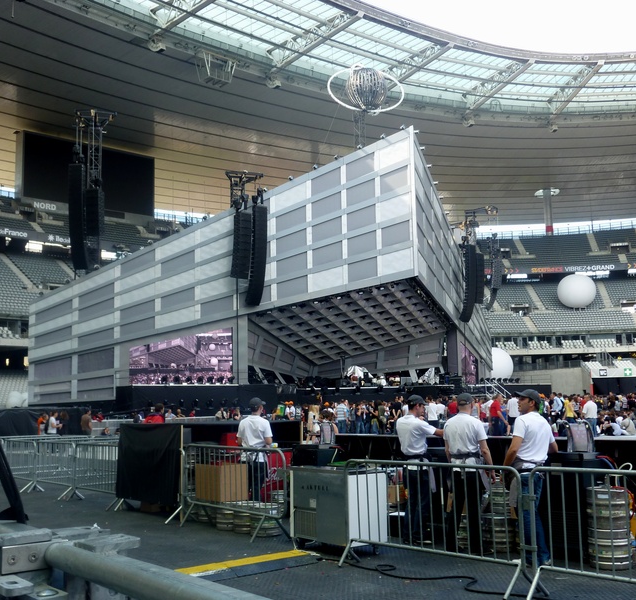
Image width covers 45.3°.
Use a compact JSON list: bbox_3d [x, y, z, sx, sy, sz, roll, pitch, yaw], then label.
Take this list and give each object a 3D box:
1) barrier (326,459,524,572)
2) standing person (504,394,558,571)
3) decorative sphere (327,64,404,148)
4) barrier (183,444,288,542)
[{"bbox_3d":[1.051,2.122,7.355,2.060,1.090,0.450,-9,-10,44],"label":"barrier"},{"bbox_3d":[2.173,1.815,7.848,0.560,1.770,0.420,5,-10,-40],"label":"standing person"},{"bbox_3d":[4.351,-17.393,68.374,6.900,7.400,6.700,-2,-7,4],"label":"decorative sphere"},{"bbox_3d":[-1.153,2.537,10.236,0.550,1.110,2.430,5,-9,-39],"label":"barrier"}]

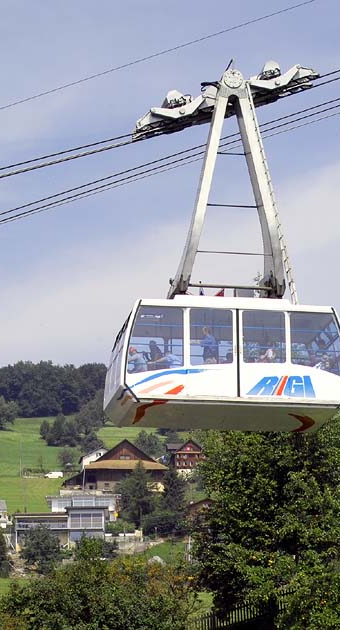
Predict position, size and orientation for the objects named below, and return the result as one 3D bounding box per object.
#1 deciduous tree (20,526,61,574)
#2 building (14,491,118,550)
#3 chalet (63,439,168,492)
[{"bbox_3d":[-21.255,38.747,328.000,6.080,7.760,6.080,0,-15,0],"label":"deciduous tree"},{"bbox_3d":[-17.855,36.396,348.000,17.340,11.240,13.000,0,-15,0],"label":"building"},{"bbox_3d":[-11.761,34.936,440.000,22.850,12.290,17.000,0,-15,0],"label":"chalet"}]

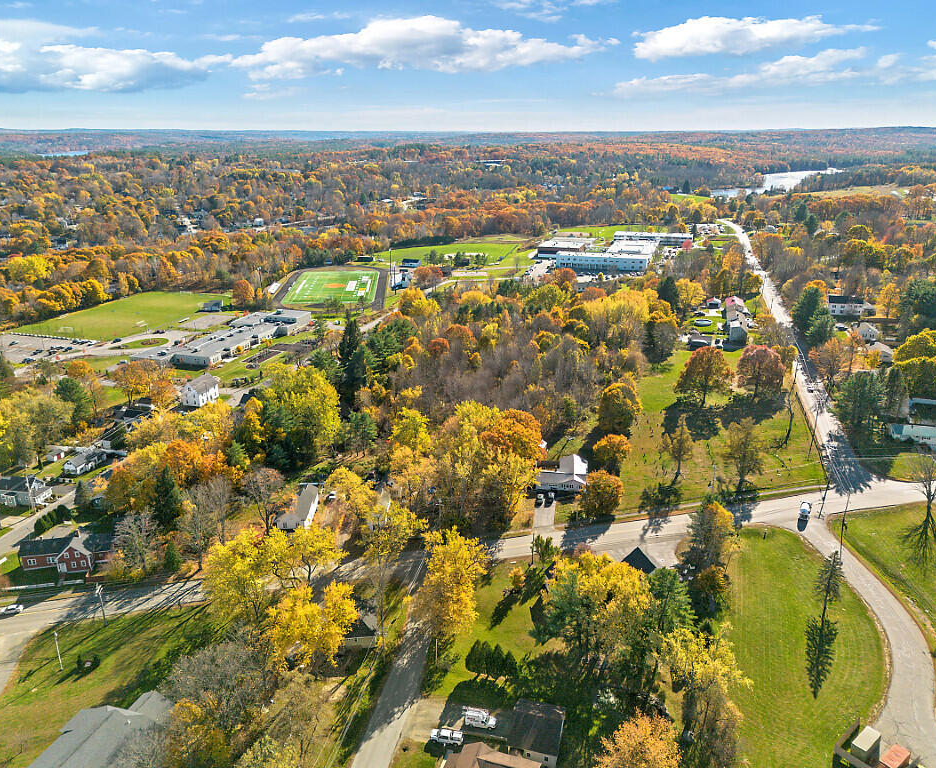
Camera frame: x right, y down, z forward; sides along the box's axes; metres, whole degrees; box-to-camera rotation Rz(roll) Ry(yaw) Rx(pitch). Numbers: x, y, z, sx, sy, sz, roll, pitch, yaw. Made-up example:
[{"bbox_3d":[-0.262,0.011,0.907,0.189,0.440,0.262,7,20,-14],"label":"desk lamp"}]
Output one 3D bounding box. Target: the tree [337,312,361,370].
[{"bbox_3d":[-59.640,-19.612,349.335,11.000,29.500,11.000,0,20,0],"label":"tree"}]

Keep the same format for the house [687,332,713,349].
[{"bbox_3d":[122.000,-22.259,371.794,11.500,5.000,9.000,3,20,9],"label":"house"}]

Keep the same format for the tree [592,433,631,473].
[{"bbox_3d":[50.785,24.914,248.895,13.000,14.000,13.000,0,20,0],"label":"tree"}]

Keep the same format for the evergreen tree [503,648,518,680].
[{"bbox_3d":[8.636,56.370,143.619,3.224,6.949,3.224,0,20,0],"label":"evergreen tree"}]

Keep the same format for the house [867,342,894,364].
[{"bbox_3d":[182.690,-14.480,315.770,10.500,5.800,12.000,8,21,20],"label":"house"}]

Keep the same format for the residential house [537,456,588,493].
[{"bbox_3d":[33.080,30.380,246.127,17.800,5.600,20.000,2,20,7],"label":"residential house"}]

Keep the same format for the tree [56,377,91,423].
[{"bbox_3d":[-153.420,7.290,275.560,12.000,20.000,12.000,0,20,0],"label":"tree"}]

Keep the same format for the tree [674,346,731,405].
[{"bbox_3d":[103.395,-2.332,307.391,25.000,25.500,25.000,0,20,0],"label":"tree"}]

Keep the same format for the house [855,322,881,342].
[{"bbox_3d":[217.000,-29.090,385.812,11.500,8.400,10.500,3,20,9],"label":"house"}]

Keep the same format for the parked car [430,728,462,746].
[{"bbox_3d":[-3.835,63.554,128.126,5.750,1.900,1.980,4,20,10],"label":"parked car"}]

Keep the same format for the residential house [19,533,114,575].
[{"bbox_3d":[-101.500,42.396,182.085,22.500,7.300,9.300,-4,20,-11],"label":"residential house"}]

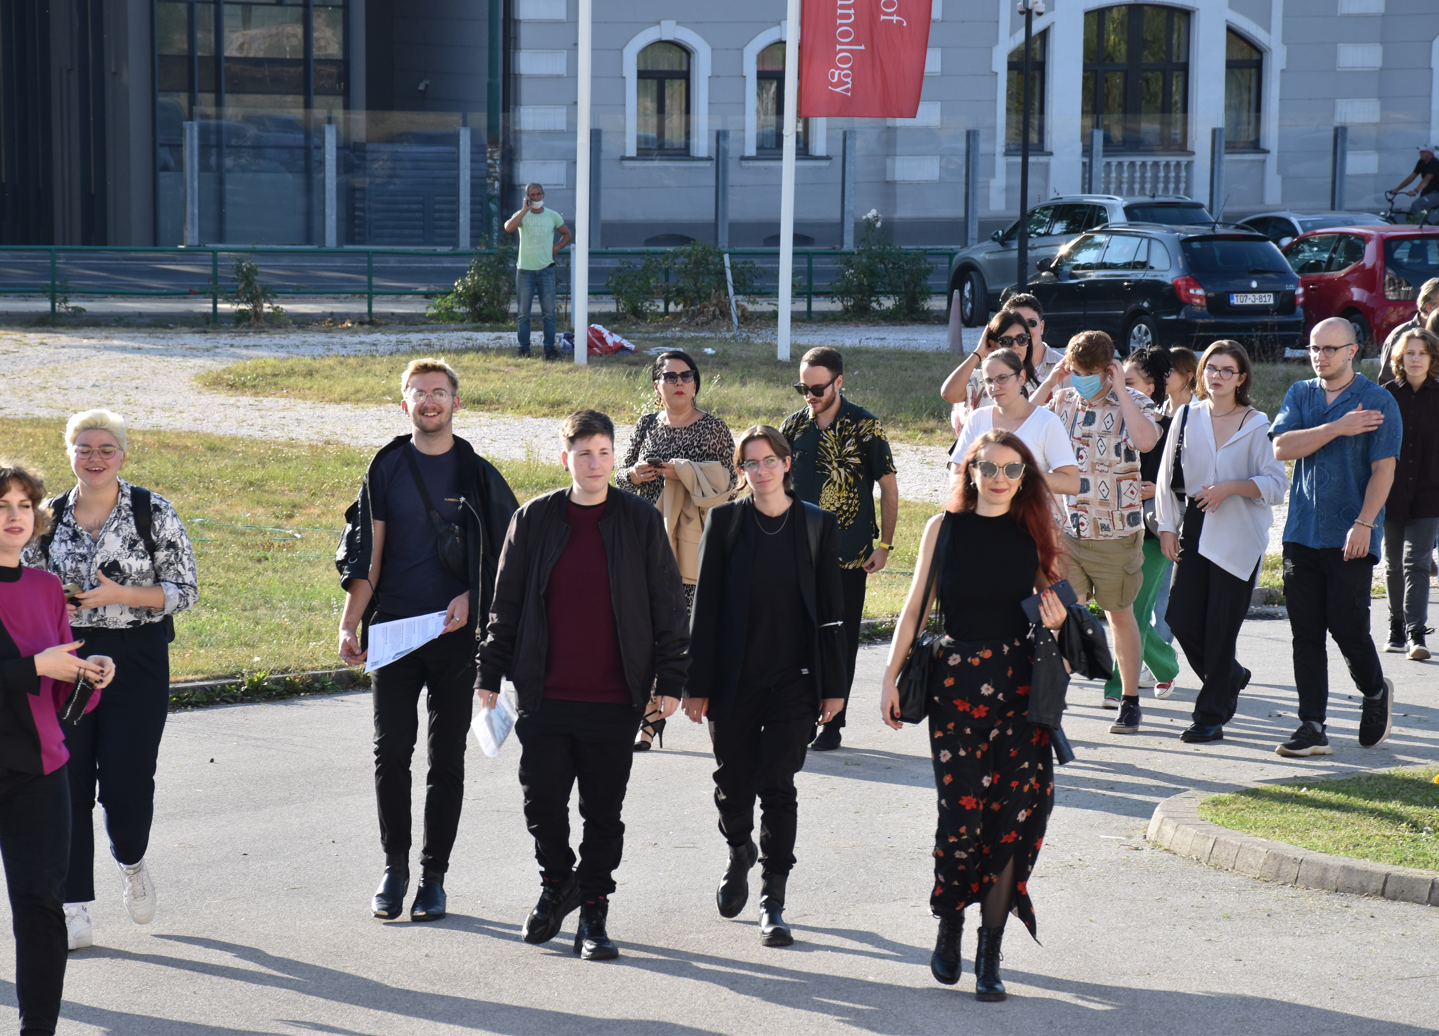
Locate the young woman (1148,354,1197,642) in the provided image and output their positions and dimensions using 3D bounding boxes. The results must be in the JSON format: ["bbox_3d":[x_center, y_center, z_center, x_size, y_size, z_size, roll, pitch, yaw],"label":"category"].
[{"bbox_3d":[2.167,-0.012,28.000,0.480,1.630,0.470,-3,6,-45],"label":"young woman"}]

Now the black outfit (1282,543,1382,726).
[{"bbox_3d":[2.586,0.456,24.600,0.380,0.860,0.420,4,5,37],"label":"black outfit"}]

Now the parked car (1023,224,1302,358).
[{"bbox_3d":[4.850,-2.590,66.100,1.680,1.500,4.240,-1,4,-28],"label":"parked car"}]

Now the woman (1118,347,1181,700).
[{"bbox_3d":[1.960,0.031,27.000,0.480,1.650,0.500,4,5,40],"label":"woman"}]

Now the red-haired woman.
[{"bbox_3d":[0.766,0.596,17.550,0.560,1.710,0.450,1,4,5],"label":"red-haired woman"}]

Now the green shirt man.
[{"bbox_3d":[-1.881,-2.568,60.400,0.680,1.780,0.420,0,4,-3],"label":"green shirt man"}]

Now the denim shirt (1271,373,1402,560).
[{"bbox_3d":[2.601,-0.215,24.550,0.520,0.780,0.340,3,5,34],"label":"denim shirt"}]

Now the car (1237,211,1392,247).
[{"bbox_3d":[8.230,-3.440,79.300,1.780,1.460,4.350,-1,4,-22],"label":"car"}]

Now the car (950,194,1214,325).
[{"bbox_3d":[4.460,-3.080,70.500,1.880,1.660,4.480,-1,5,-25],"label":"car"}]

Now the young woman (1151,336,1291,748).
[{"bbox_3d":[2.153,0.104,25.050,0.520,1.710,0.440,3,5,32],"label":"young woman"}]

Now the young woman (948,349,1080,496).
[{"bbox_3d":[1.223,0.147,24.300,0.540,1.690,0.380,2,4,22],"label":"young woman"}]

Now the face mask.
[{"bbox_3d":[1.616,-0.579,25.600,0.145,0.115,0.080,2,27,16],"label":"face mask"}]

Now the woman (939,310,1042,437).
[{"bbox_3d":[1.339,-0.117,28.000,0.580,1.740,0.420,0,4,-5],"label":"woman"}]

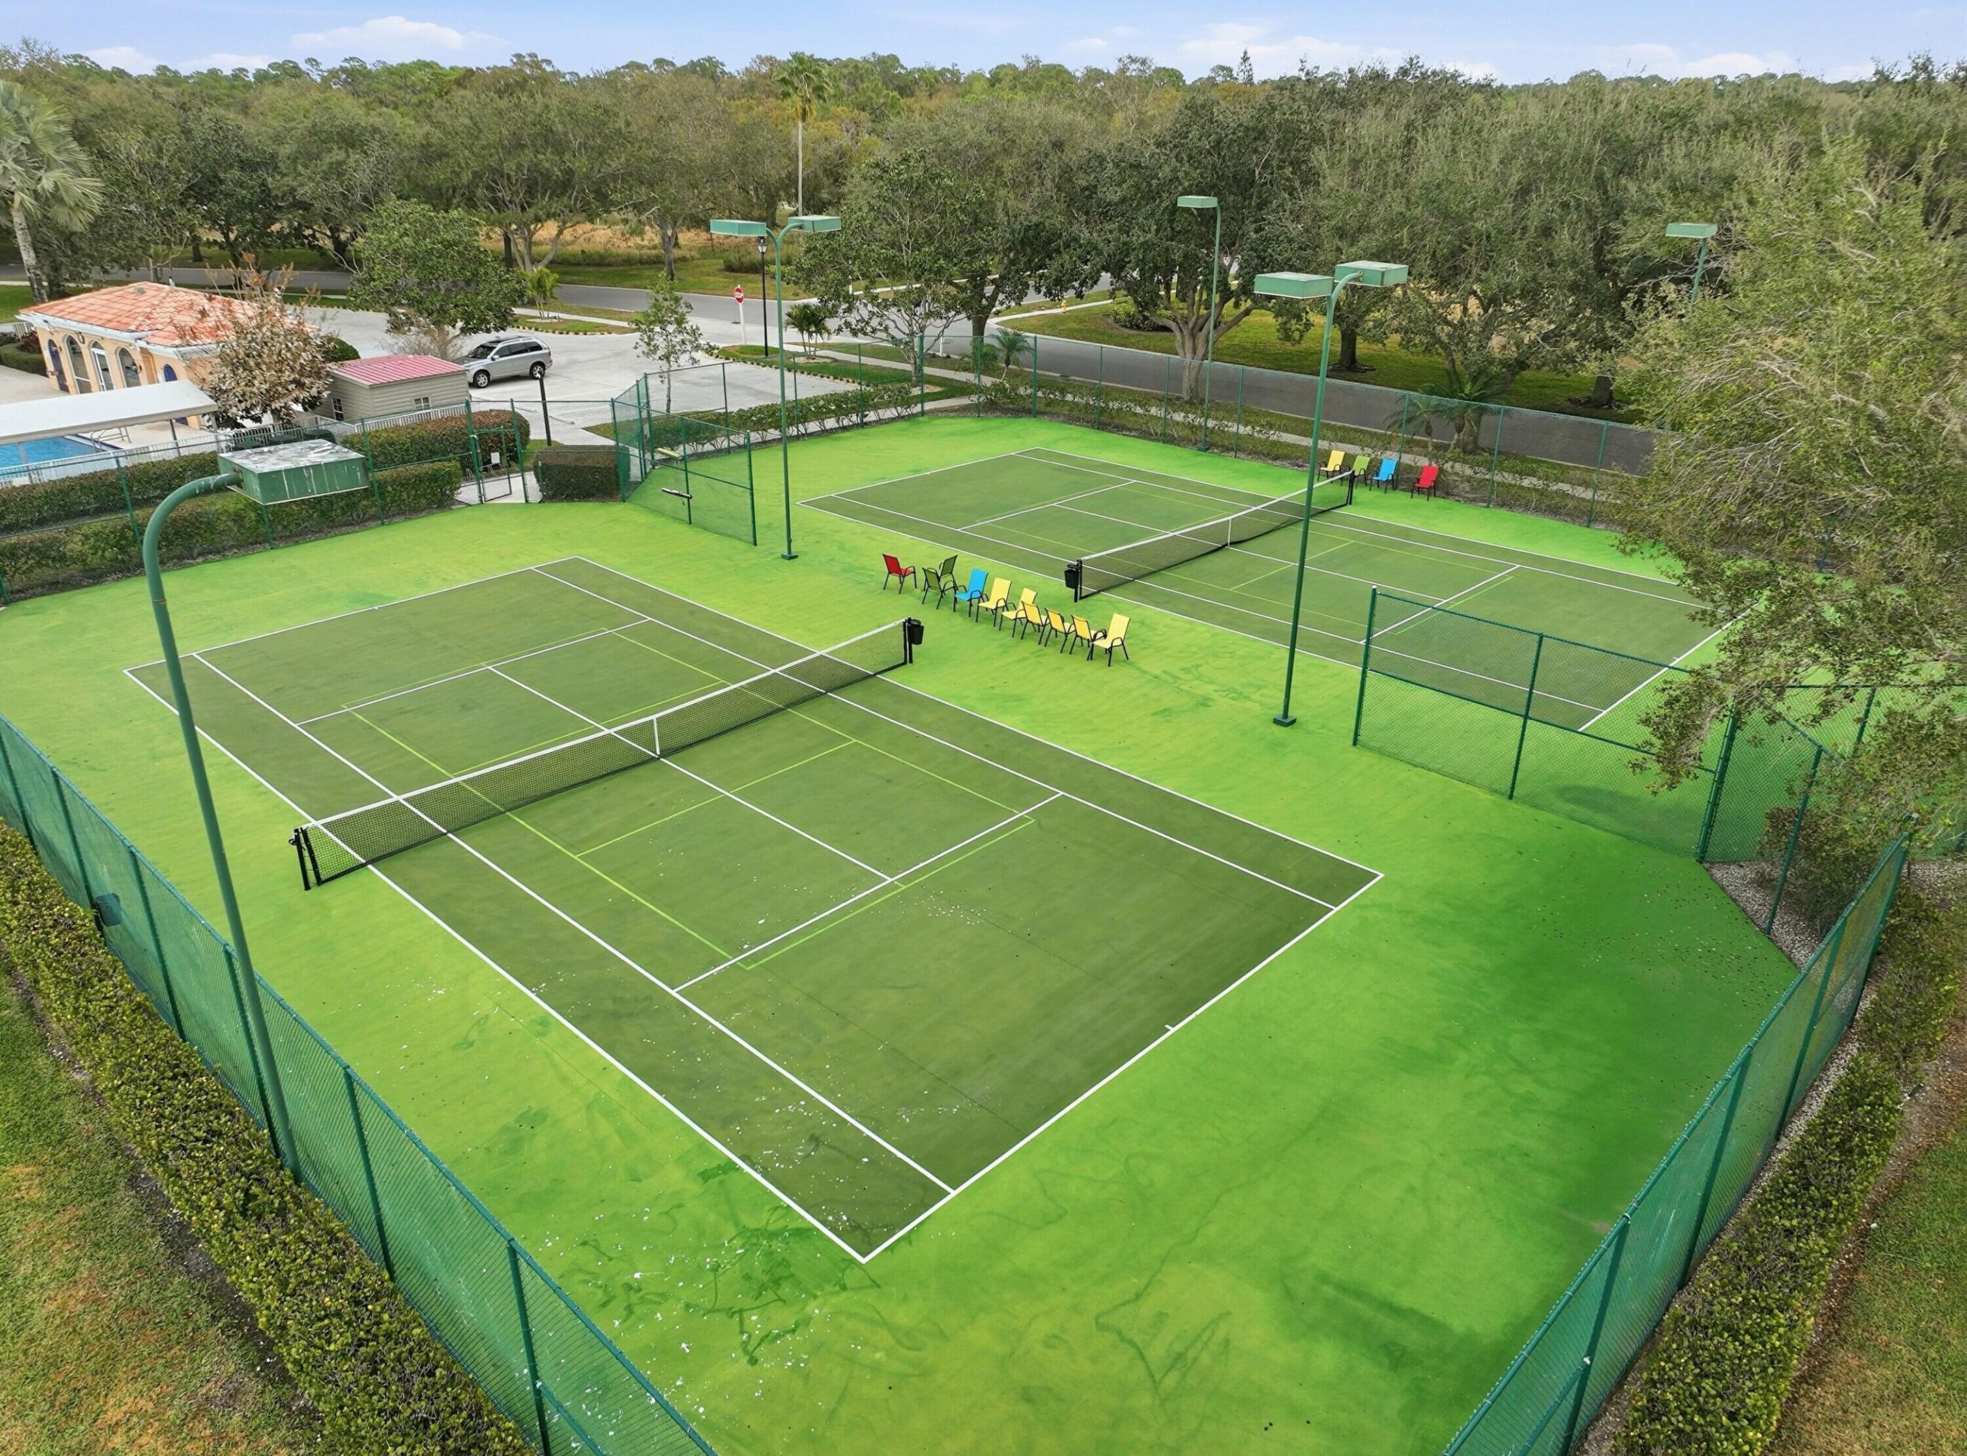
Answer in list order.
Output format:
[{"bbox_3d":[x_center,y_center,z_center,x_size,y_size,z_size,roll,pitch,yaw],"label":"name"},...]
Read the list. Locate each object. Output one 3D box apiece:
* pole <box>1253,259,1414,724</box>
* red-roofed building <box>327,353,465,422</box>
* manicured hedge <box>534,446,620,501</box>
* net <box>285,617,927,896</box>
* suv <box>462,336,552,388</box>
[{"bbox_3d":[5.980,-3.962,24.991,1.150,8.500,3.100,22,32,39],"label":"pole"},{"bbox_3d":[-21.477,-11.838,49.213,4.939,2.661,3.668,20,31,36],"label":"red-roofed building"},{"bbox_3d":[-12.397,-7.973,42.629,2.500,1.120,1.900,0,25,0],"label":"manicured hedge"},{"bbox_3d":[-6.071,0.061,25.393,0.130,1.080,13.150,22,33,39],"label":"net"},{"bbox_3d":[-21.377,-16.116,59.862,1.880,1.750,4.680,23,33,40],"label":"suv"}]

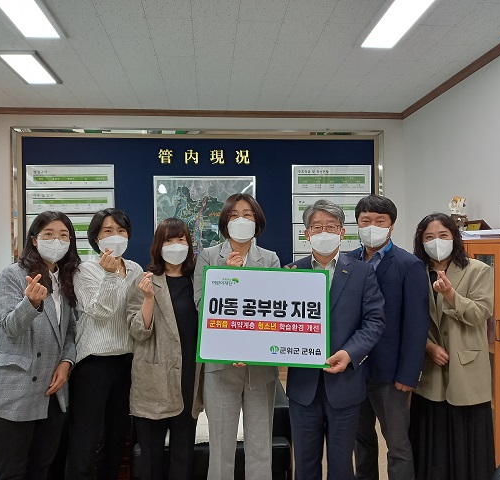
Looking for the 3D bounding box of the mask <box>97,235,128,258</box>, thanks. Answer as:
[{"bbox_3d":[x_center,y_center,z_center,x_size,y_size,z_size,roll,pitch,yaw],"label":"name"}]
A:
[{"bbox_3d":[-0.653,0.031,2.210,0.140,0.108,0.090,0,-1,-21],"label":"mask"}]

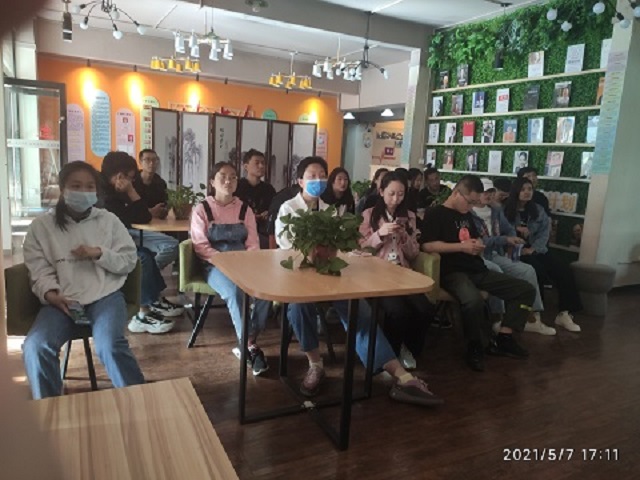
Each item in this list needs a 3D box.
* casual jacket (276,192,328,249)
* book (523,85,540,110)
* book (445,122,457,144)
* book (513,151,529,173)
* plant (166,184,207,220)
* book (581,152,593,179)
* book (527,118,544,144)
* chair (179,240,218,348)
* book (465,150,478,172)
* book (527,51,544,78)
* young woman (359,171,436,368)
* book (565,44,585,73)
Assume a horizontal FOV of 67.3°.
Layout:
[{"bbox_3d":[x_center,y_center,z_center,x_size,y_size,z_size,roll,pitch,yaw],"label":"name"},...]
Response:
[{"bbox_3d":[-0.034,-0.022,2.970,0.480,0.540,0.340,1,10,-12],"label":"casual jacket"},{"bbox_3d":[2.397,-1.606,5.438,0.030,0.270,0.190,-2,11,-29],"label":"book"},{"bbox_3d":[1.855,-1.508,6.809,0.025,0.280,0.190,8,6,-31],"label":"book"},{"bbox_3d":[2.438,-0.932,5.814,0.022,0.276,0.196,-2,11,-30],"label":"book"},{"bbox_3d":[-1.031,-0.289,3.700,0.300,0.275,0.270,-2,11,-29],"label":"plant"},{"bbox_3d":[2.861,-0.780,5.065,0.025,0.295,0.195,8,6,-31],"label":"book"},{"bbox_3d":[2.529,-1.276,5.628,0.025,0.295,0.205,8,6,-31],"label":"book"},{"bbox_3d":[-0.625,0.310,3.360,0.580,0.720,0.540,3,9,-5],"label":"chair"},{"bbox_3d":[2.055,-1.052,6.474,0.022,0.267,0.193,-2,11,-30],"label":"book"},{"bbox_3d":[2.525,-2.039,5.601,0.022,0.285,0.202,-2,11,-30],"label":"book"},{"bbox_3d":[0.510,0.163,3.212,0.500,1.215,0.660,2,9,-10],"label":"young woman"},{"bbox_3d":[2.640,-1.879,4.982,0.030,0.280,0.195,-2,11,-29],"label":"book"}]

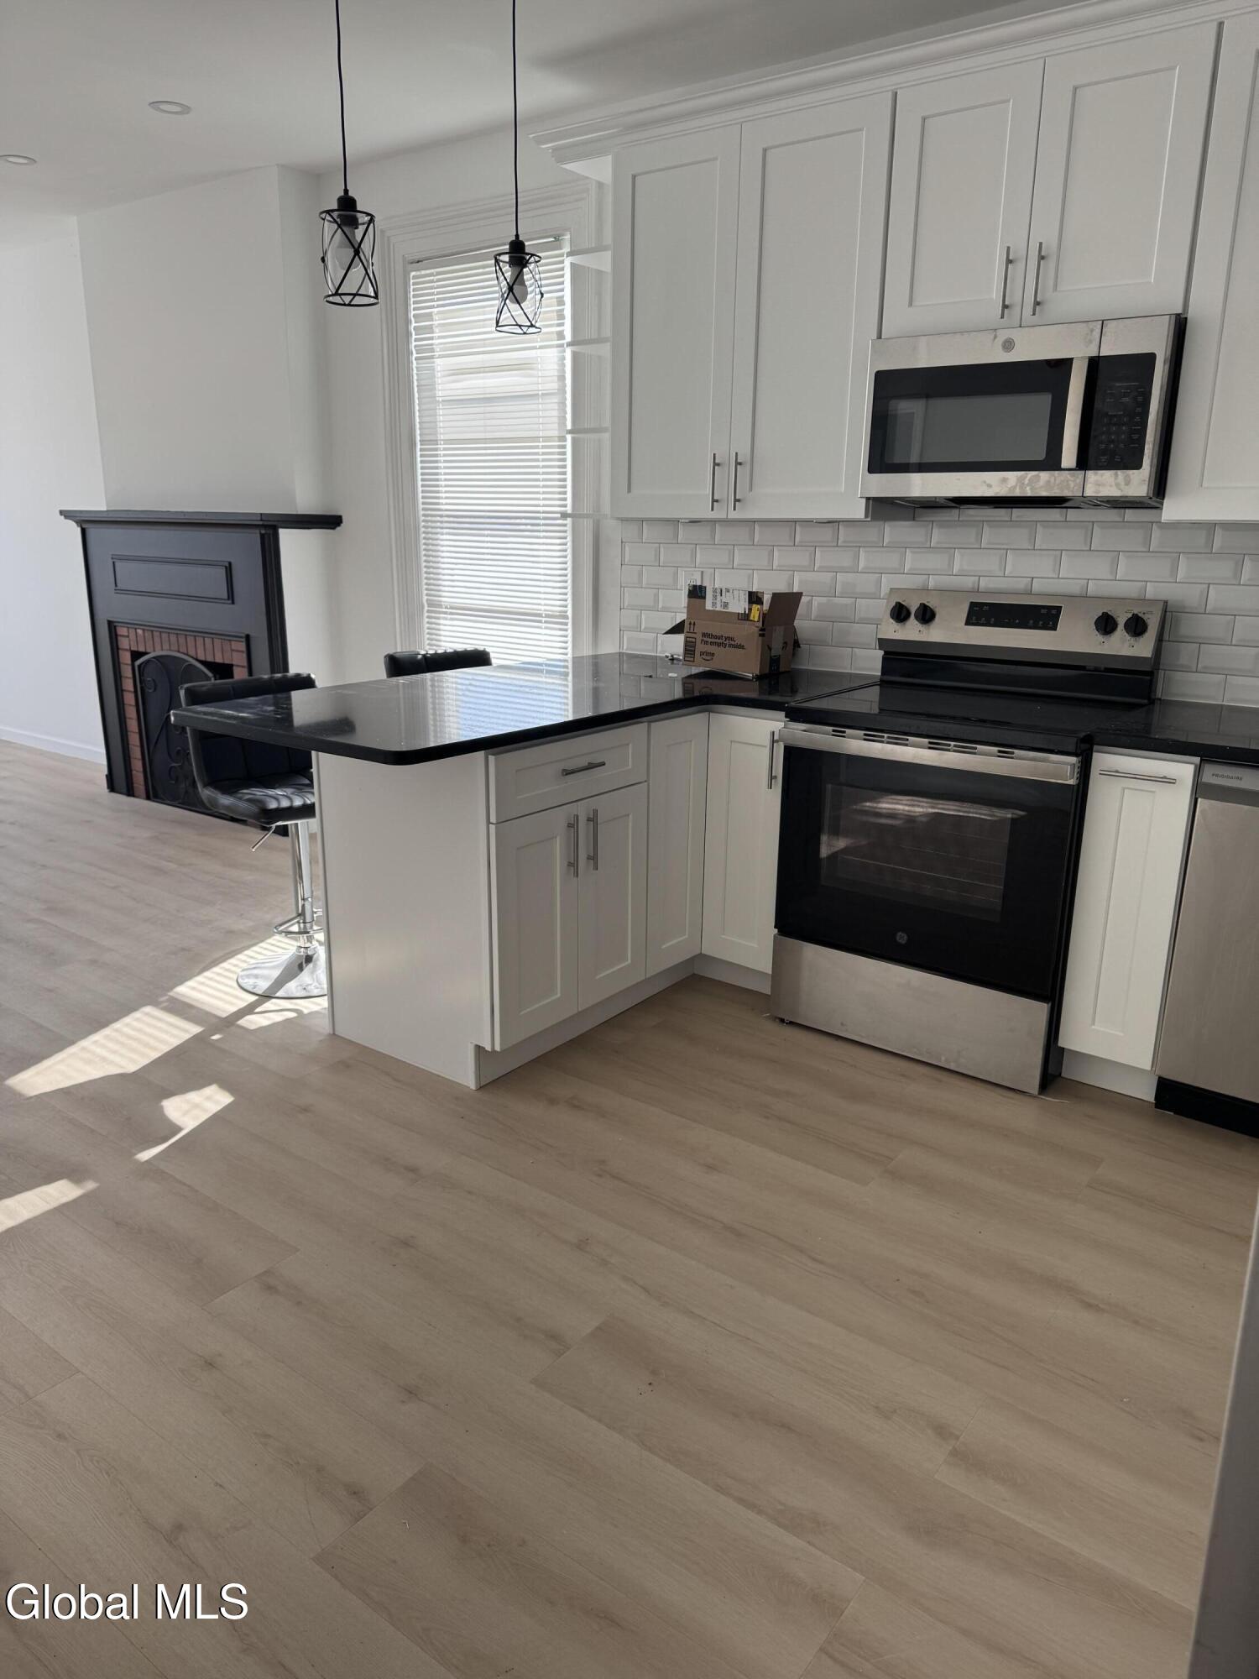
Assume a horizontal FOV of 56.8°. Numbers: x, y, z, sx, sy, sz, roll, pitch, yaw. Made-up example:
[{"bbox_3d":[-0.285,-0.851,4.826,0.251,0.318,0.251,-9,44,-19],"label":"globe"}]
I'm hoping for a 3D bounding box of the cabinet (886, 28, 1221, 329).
[{"bbox_3d":[1.062,-1.583,2.926,0.758,0.592,0.324,12,19,35],"label":"cabinet"}]

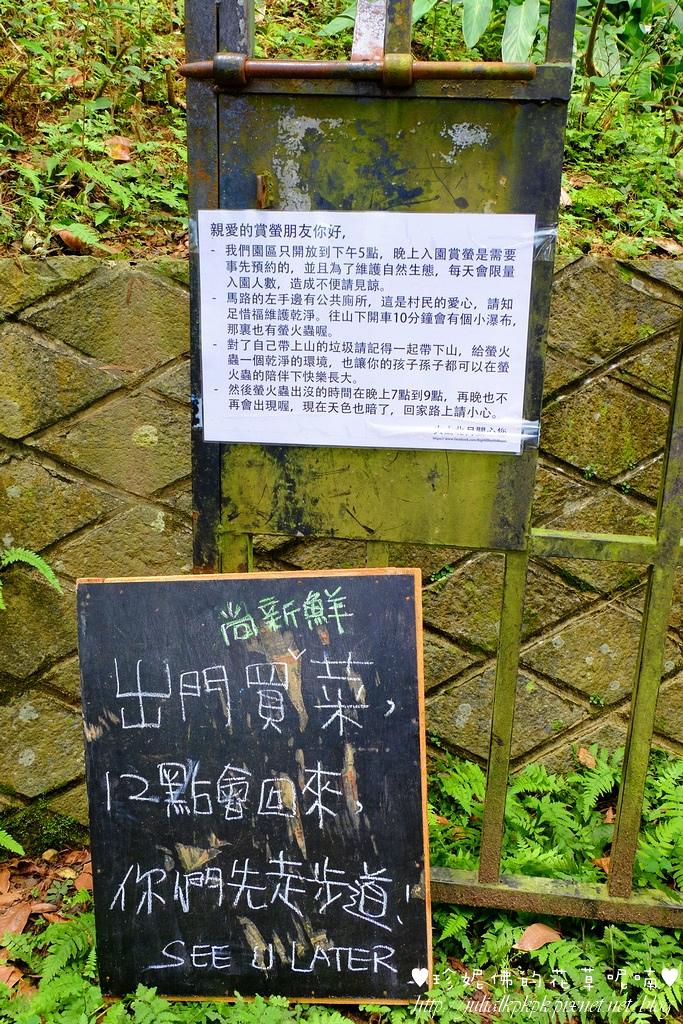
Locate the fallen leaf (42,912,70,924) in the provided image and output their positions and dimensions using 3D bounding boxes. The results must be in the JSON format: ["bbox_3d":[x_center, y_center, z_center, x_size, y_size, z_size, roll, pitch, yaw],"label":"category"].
[{"bbox_3d":[-0.451,0.645,1.580,0.046,0.013,0.022,2,16,0],"label":"fallen leaf"}]

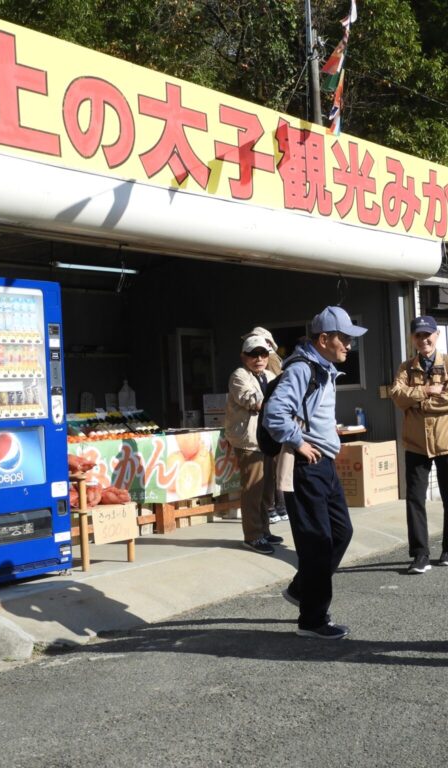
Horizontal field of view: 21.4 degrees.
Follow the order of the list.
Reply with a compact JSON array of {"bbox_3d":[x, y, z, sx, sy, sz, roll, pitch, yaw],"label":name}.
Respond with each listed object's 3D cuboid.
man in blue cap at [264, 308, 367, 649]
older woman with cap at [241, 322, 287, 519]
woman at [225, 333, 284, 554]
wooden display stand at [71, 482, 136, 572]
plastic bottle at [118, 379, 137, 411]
[{"bbox_3d":[0.464,0.449,6.000,0.520,1.660,0.520,-3,-1,21],"label":"man in blue cap"},{"bbox_3d":[0.371,0.350,10.100,0.480,1.660,0.360,-2,-1,-15],"label":"older woman with cap"},{"bbox_3d":[0.241,0.435,8.500,0.400,1.540,0.500,-4,-2,42],"label":"woman"},{"bbox_3d":[-0.912,0.910,7.823,0.430,0.580,0.560,-4,-2,36],"label":"wooden display stand"},{"bbox_3d":[-0.897,0.107,11.000,0.135,0.295,0.135,-4,-2,36],"label":"plastic bottle"}]

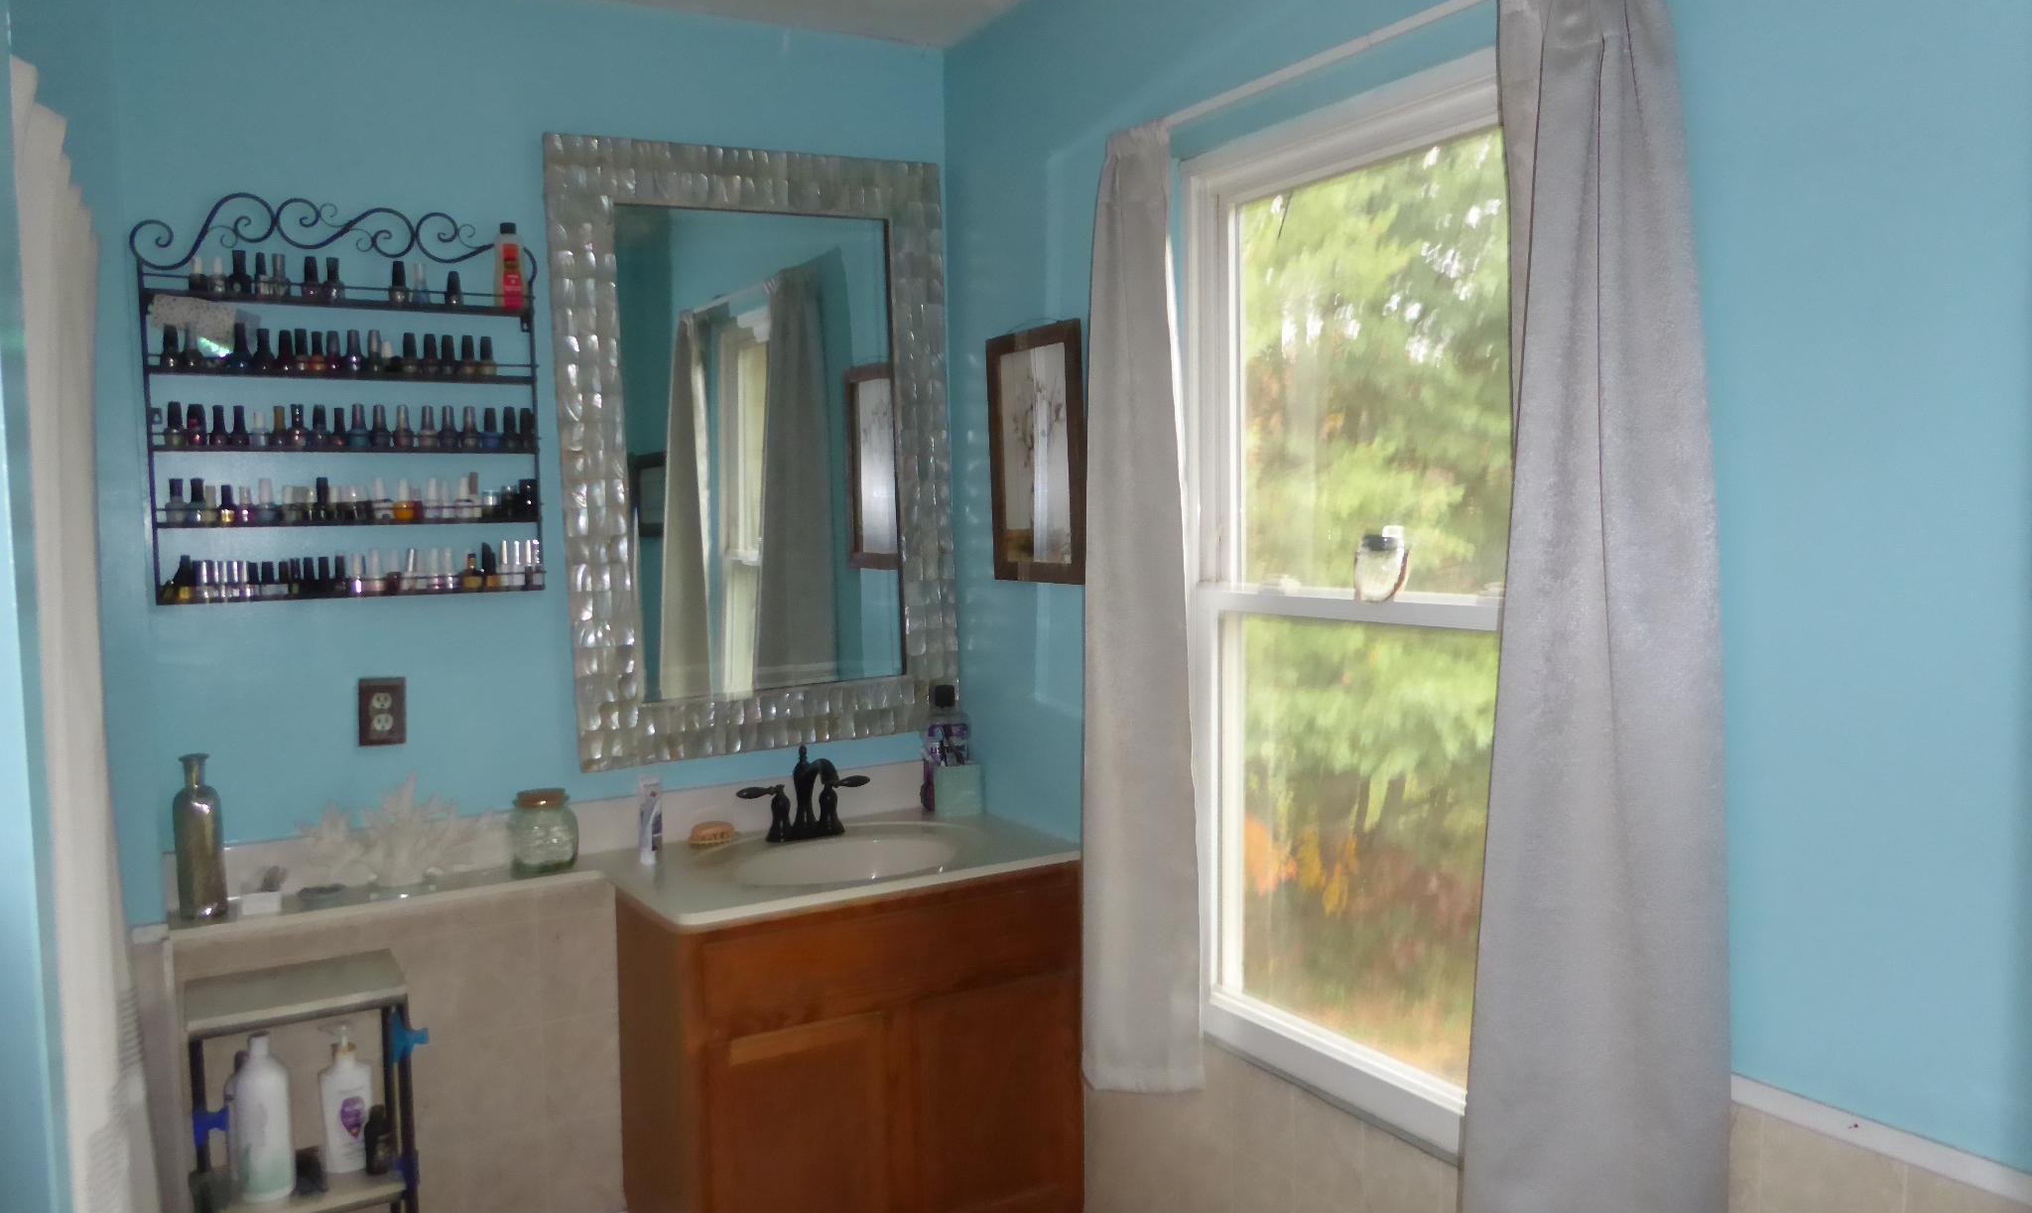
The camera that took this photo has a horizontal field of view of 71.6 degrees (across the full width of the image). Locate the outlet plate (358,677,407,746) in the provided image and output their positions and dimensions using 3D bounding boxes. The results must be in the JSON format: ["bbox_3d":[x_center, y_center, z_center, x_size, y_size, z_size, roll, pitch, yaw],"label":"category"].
[{"bbox_3d":[-1.140,0.190,2.537,0.076,0.120,0.010,-4,4,-30],"label":"outlet plate"}]

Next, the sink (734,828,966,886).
[{"bbox_3d":[-0.311,0.539,2.634,0.452,0.138,0.330,-4,4,-30],"label":"sink"}]

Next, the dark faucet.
[{"bbox_3d":[-0.408,0.373,2.803,0.280,0.182,0.180,-4,4,-30],"label":"dark faucet"}]

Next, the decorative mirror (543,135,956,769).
[{"bbox_3d":[-0.504,-0.307,2.847,0.809,1.185,0.035,-5,7,-30],"label":"decorative mirror"}]

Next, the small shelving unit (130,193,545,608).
[{"bbox_3d":[-1.162,-0.357,2.467,0.628,0.683,0.057,-4,4,-30],"label":"small shelving unit"}]

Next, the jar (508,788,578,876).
[{"bbox_3d":[-0.879,0.414,2.612,0.128,0.153,0.128,-4,4,-30],"label":"jar"}]

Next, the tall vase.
[{"bbox_3d":[-1.363,0.383,2.363,0.082,0.277,0.082,-4,4,-30],"label":"tall vase"}]

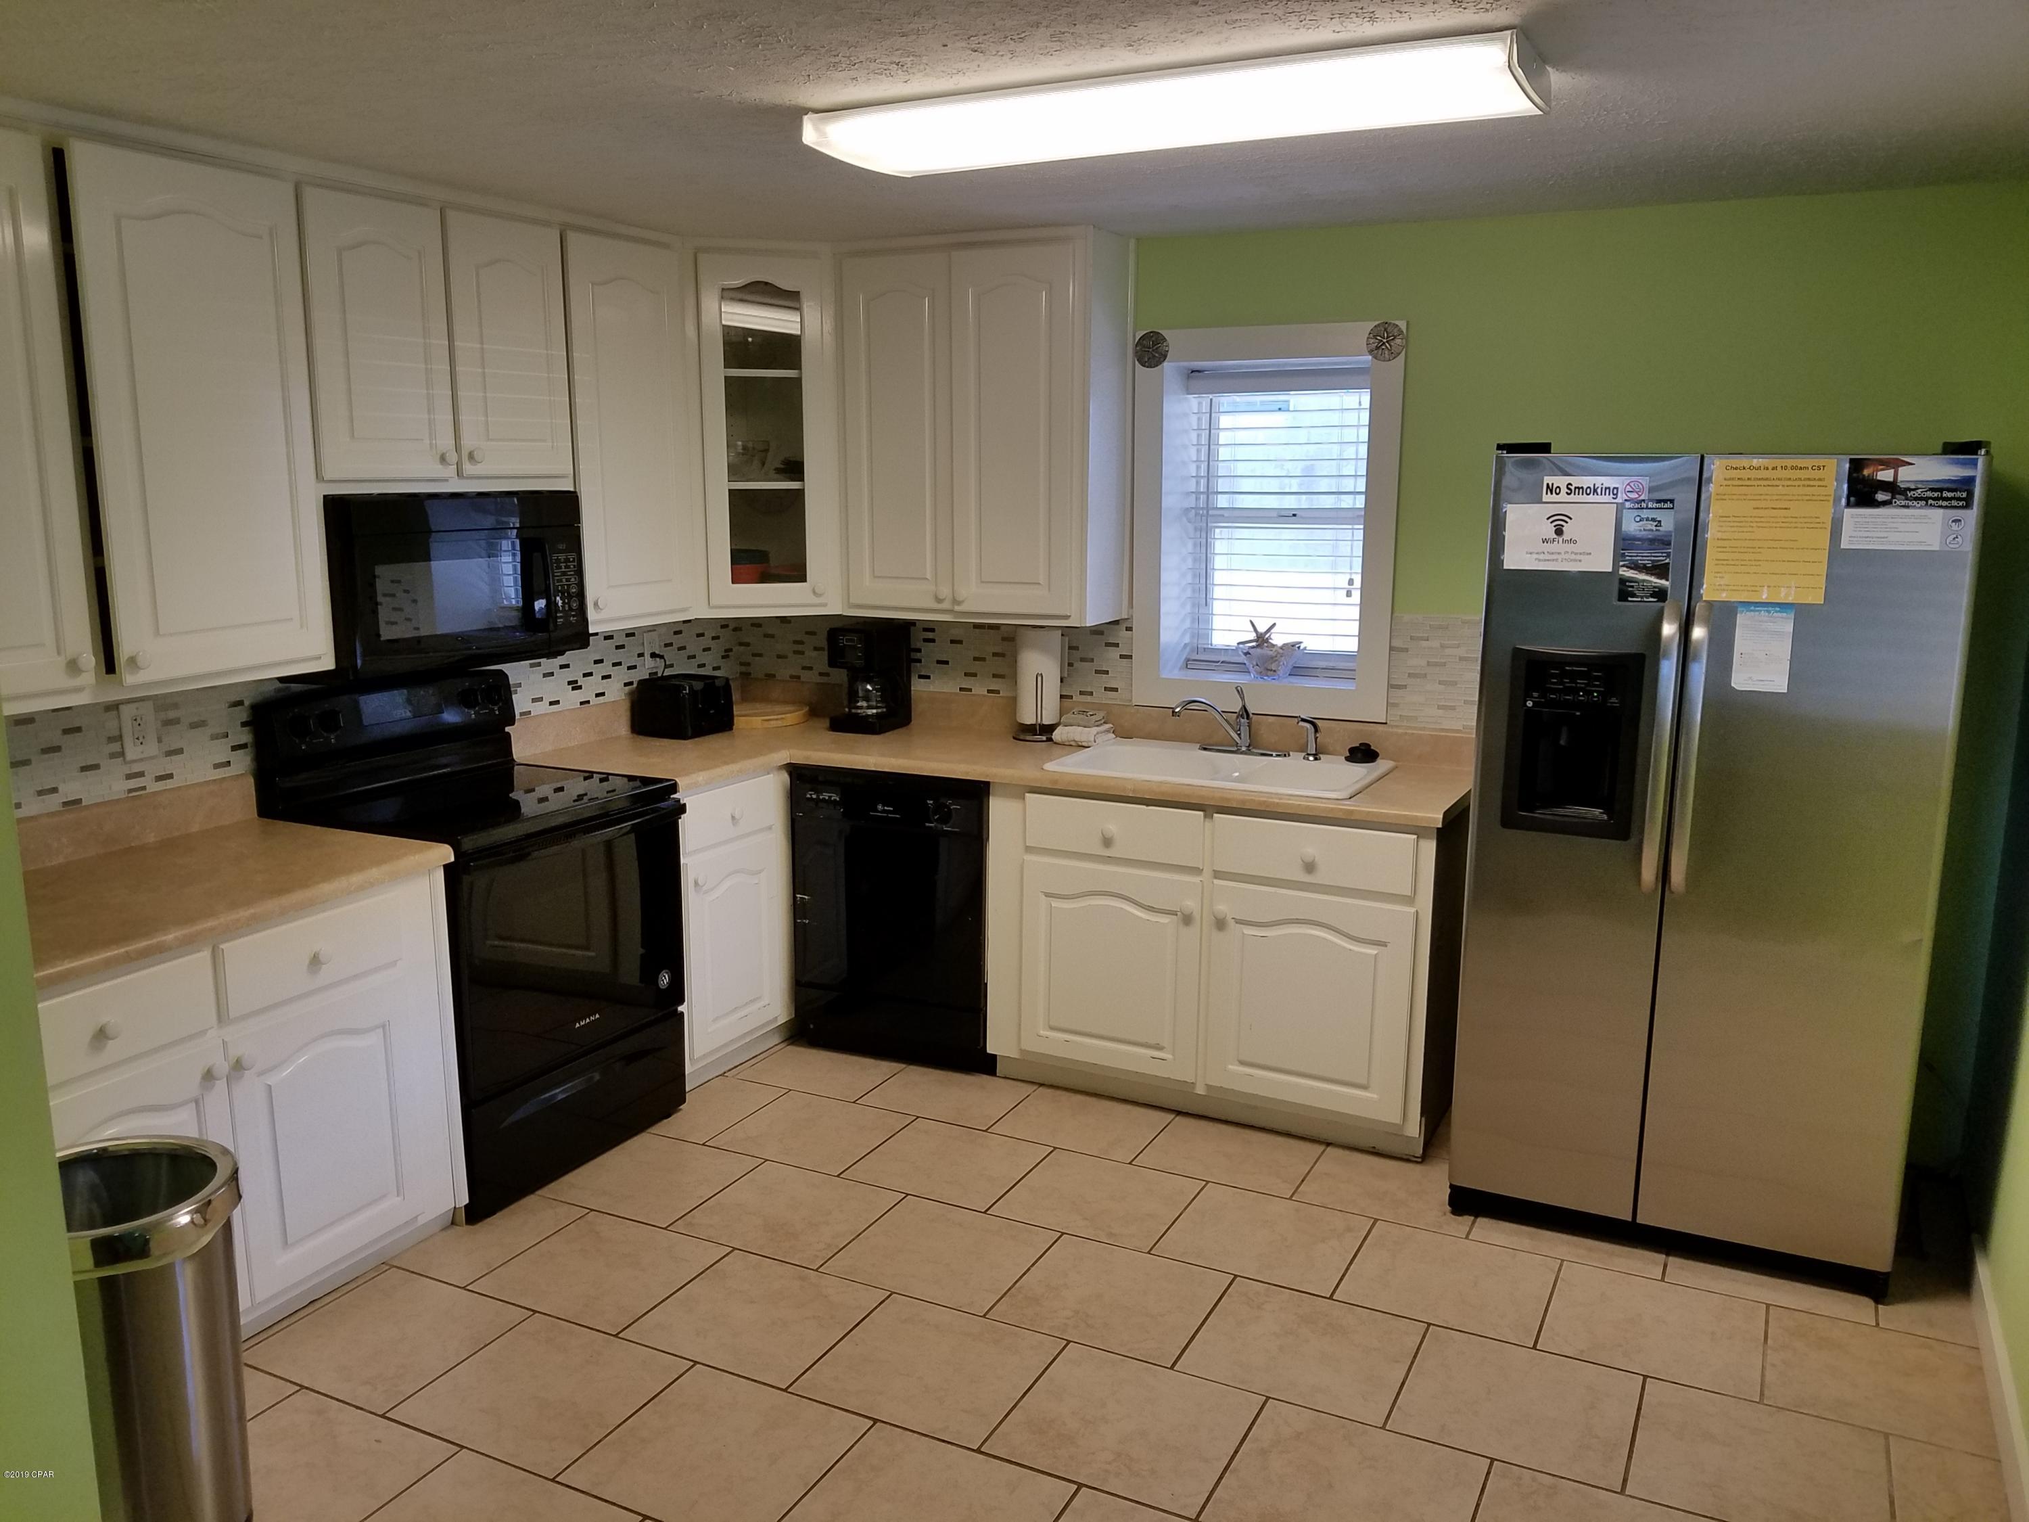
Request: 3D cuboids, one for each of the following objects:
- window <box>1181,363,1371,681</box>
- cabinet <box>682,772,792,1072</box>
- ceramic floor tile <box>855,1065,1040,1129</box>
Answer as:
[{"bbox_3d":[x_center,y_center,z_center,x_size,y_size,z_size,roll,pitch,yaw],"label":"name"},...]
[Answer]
[{"bbox_3d":[0.769,-0.688,4.430,0.580,0.890,0.090,5,12,26],"label":"window"},{"bbox_3d":[-1.032,0.435,4.391,0.585,0.850,0.480,5,12,26],"label":"cabinet"},{"bbox_3d":[-0.176,0.948,4.322,0.406,0.010,0.385,5,12,26],"label":"ceramic floor tile"}]

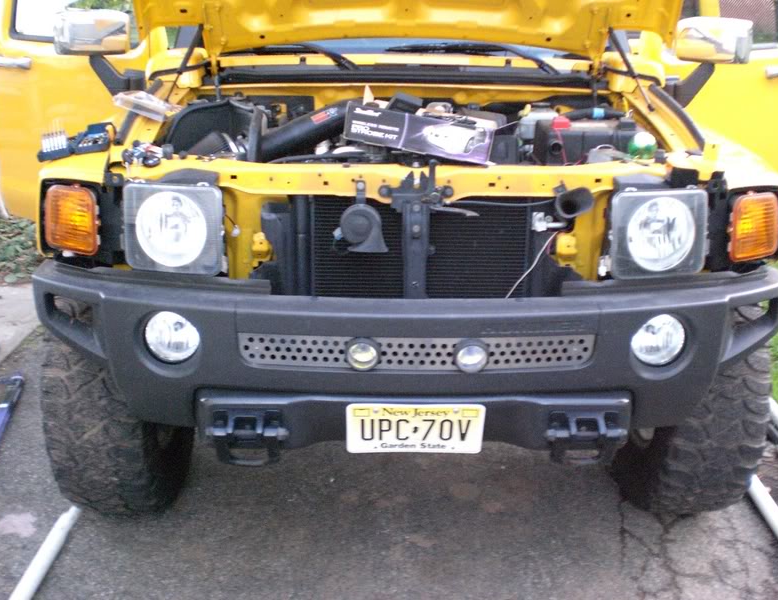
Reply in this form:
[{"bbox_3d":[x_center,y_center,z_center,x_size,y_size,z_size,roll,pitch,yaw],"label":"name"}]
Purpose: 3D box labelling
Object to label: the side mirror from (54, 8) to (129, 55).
[{"bbox_3d":[-0.975,-0.877,2.878,0.125,0.158,0.200,14,21,36],"label":"side mirror"}]

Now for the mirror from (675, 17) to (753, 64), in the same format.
[{"bbox_3d":[1.078,-0.860,2.909,0.125,0.158,0.200,-13,22,-38],"label":"mirror"}]

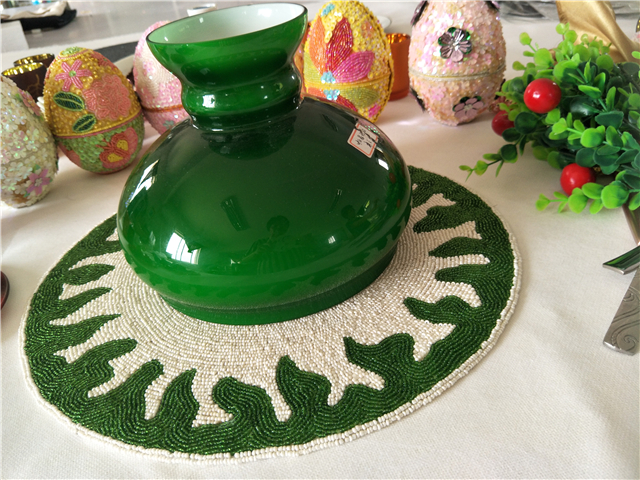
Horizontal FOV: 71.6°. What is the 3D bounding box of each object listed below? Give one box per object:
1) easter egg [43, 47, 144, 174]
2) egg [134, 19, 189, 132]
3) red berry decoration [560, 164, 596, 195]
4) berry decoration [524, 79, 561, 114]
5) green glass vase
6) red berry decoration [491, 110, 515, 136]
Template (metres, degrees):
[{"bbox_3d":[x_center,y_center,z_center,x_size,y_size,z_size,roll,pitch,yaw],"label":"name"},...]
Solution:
[{"bbox_3d":[-0.257,-0.144,0.510,0.100,0.139,0.100,-9,35,0],"label":"easter egg"},{"bbox_3d":[-0.163,-0.180,0.531,0.103,0.146,0.103,-9,35,0],"label":"egg"},{"bbox_3d":[0.207,-0.048,0.356,0.025,0.025,0.025,-9,35,0],"label":"red berry decoration"},{"bbox_3d":[0.168,-0.108,0.334,0.025,0.025,0.025,-9,35,0],"label":"berry decoration"},{"bbox_3d":[-0.047,-0.071,0.329,0.233,0.168,0.233,-9,35,0],"label":"green glass vase"},{"bbox_3d":[0.183,-0.114,0.436,0.025,0.025,0.025,-9,35,0],"label":"red berry decoration"}]

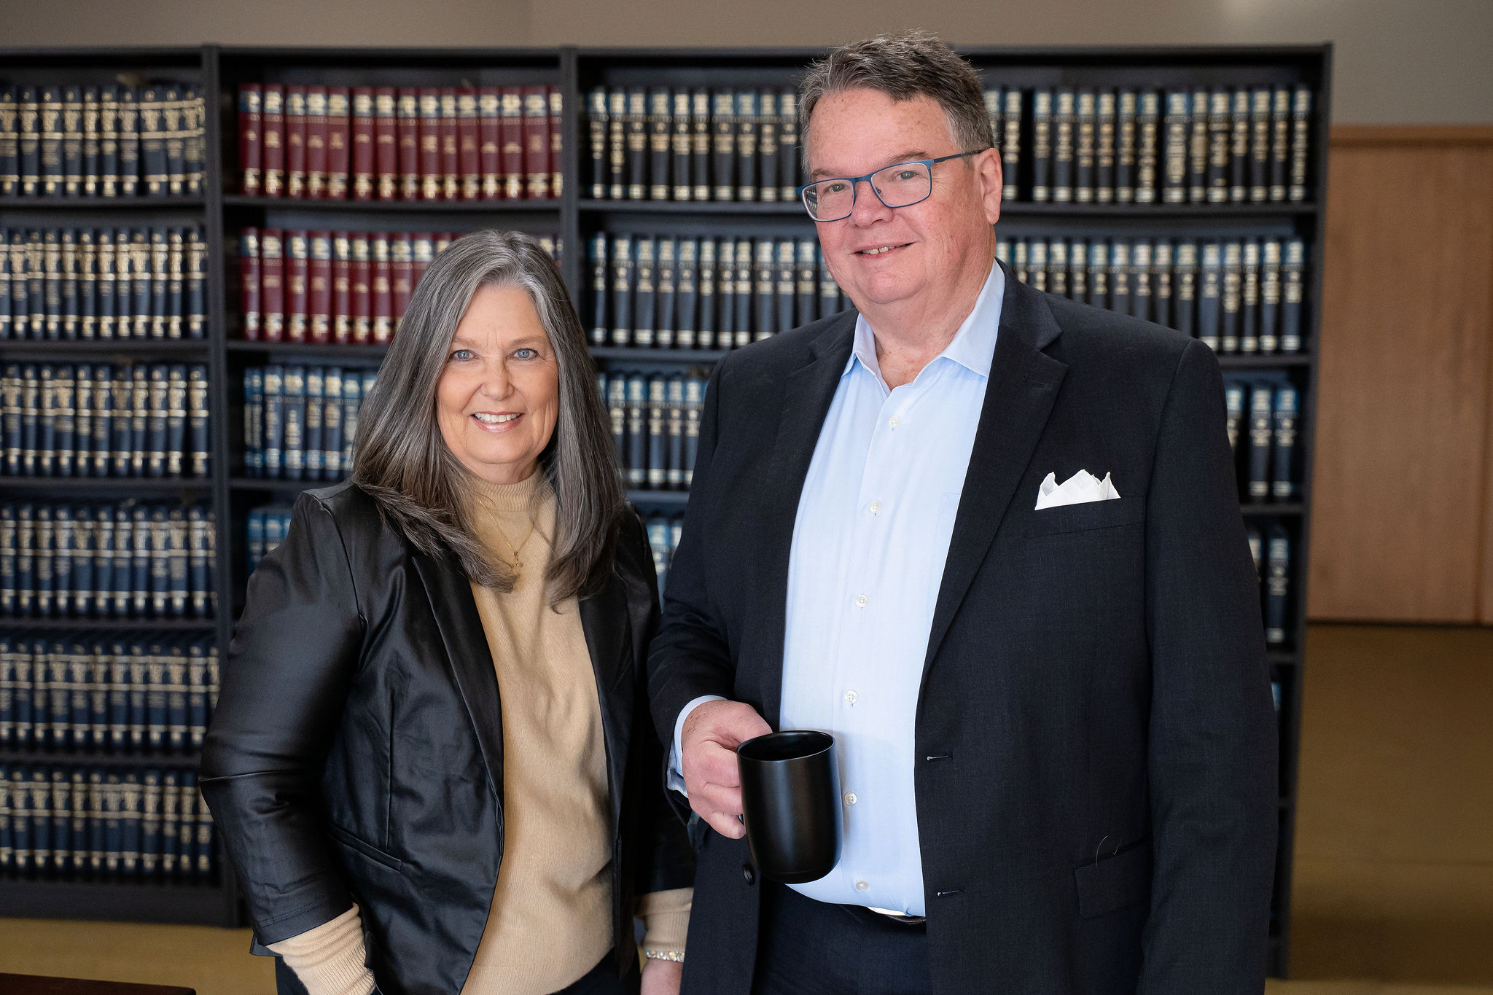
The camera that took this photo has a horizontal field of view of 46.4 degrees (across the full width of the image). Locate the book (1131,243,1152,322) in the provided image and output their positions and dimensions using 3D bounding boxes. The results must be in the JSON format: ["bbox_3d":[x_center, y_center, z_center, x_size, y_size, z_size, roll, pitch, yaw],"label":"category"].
[{"bbox_3d":[0.867,-0.451,3.863,0.046,0.250,0.170,1,7,6],"label":"book"}]

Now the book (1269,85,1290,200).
[{"bbox_3d":[1.142,-0.759,3.792,0.042,0.254,0.178,1,7,6],"label":"book"}]

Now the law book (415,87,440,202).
[{"bbox_3d":[-0.699,-0.798,3.975,0.048,0.252,0.170,1,7,5],"label":"law book"}]

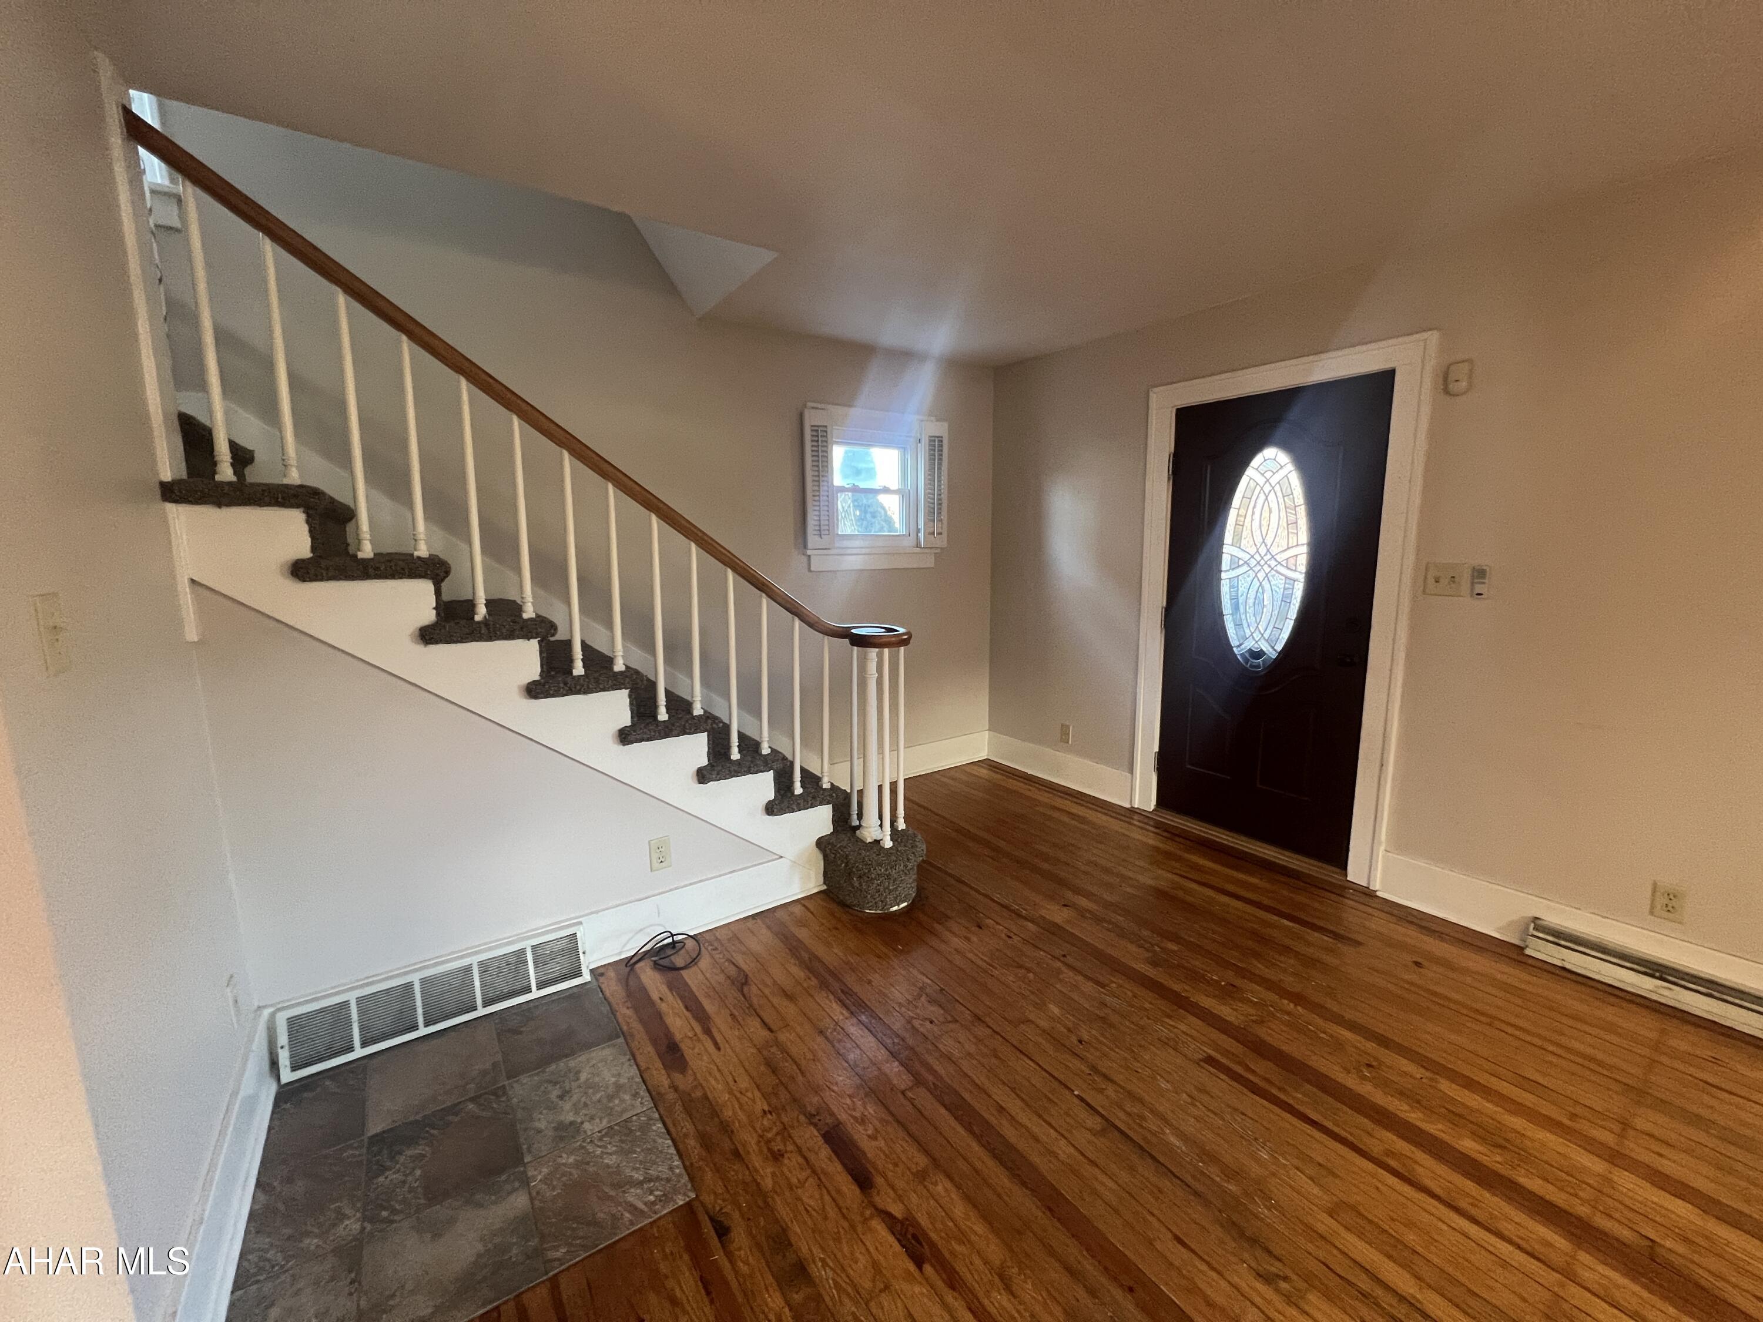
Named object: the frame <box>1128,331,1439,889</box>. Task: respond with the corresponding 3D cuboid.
[{"bbox_3d":[1.769,-0.203,3.115,0.125,2.217,1.161,-7,11,-35],"label":"frame"}]

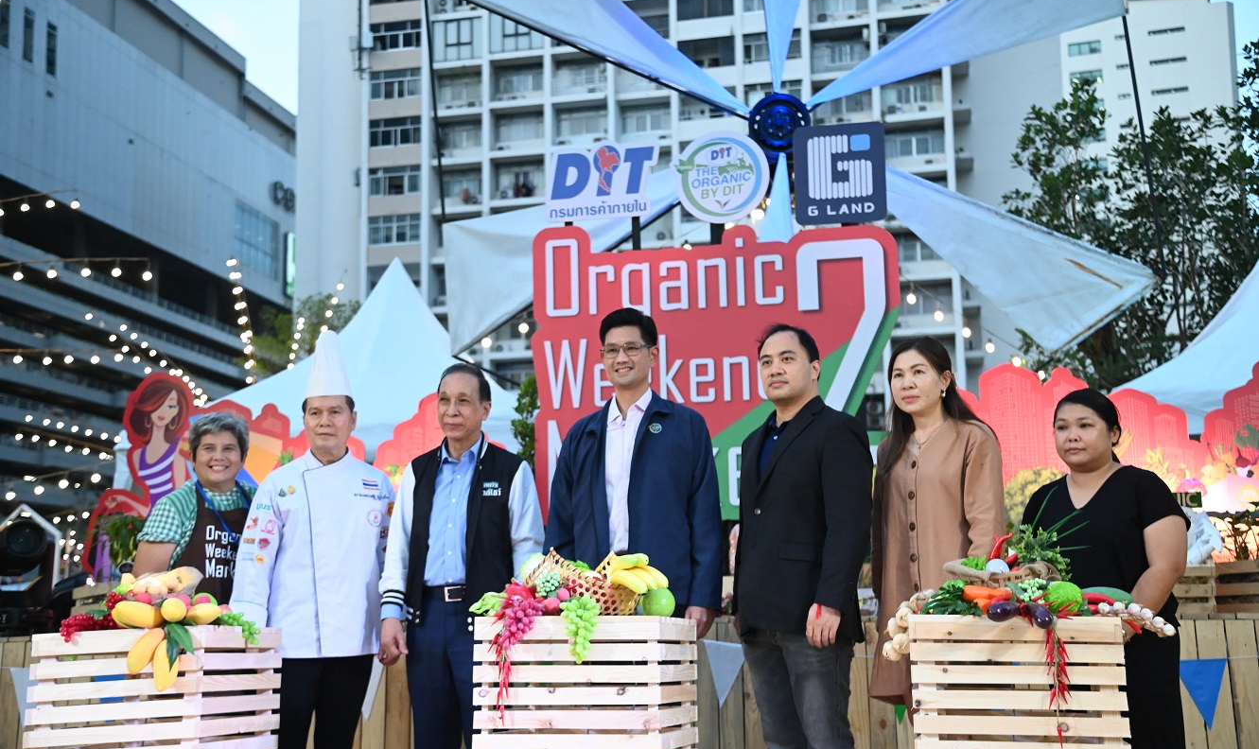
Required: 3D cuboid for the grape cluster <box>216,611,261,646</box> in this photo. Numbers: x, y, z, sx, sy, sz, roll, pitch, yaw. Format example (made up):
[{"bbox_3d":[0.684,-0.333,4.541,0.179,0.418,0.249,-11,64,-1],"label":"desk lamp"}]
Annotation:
[{"bbox_3d":[-1.117,0.724,4.395,0.125,0.095,0.090,-3,-11,10],"label":"grape cluster"}]

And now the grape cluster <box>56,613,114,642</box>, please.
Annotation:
[{"bbox_3d":[-1.522,0.707,4.307,0.155,0.080,0.085,-3,-11,10],"label":"grape cluster"}]

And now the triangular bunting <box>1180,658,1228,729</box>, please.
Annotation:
[{"bbox_3d":[2.012,1.125,5.420,0.190,0.250,0.015,-3,-9,12],"label":"triangular bunting"}]

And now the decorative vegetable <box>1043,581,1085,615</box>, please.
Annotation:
[{"bbox_3d":[1.118,0.576,3.959,0.110,0.092,0.105,-3,-11,10],"label":"decorative vegetable"}]

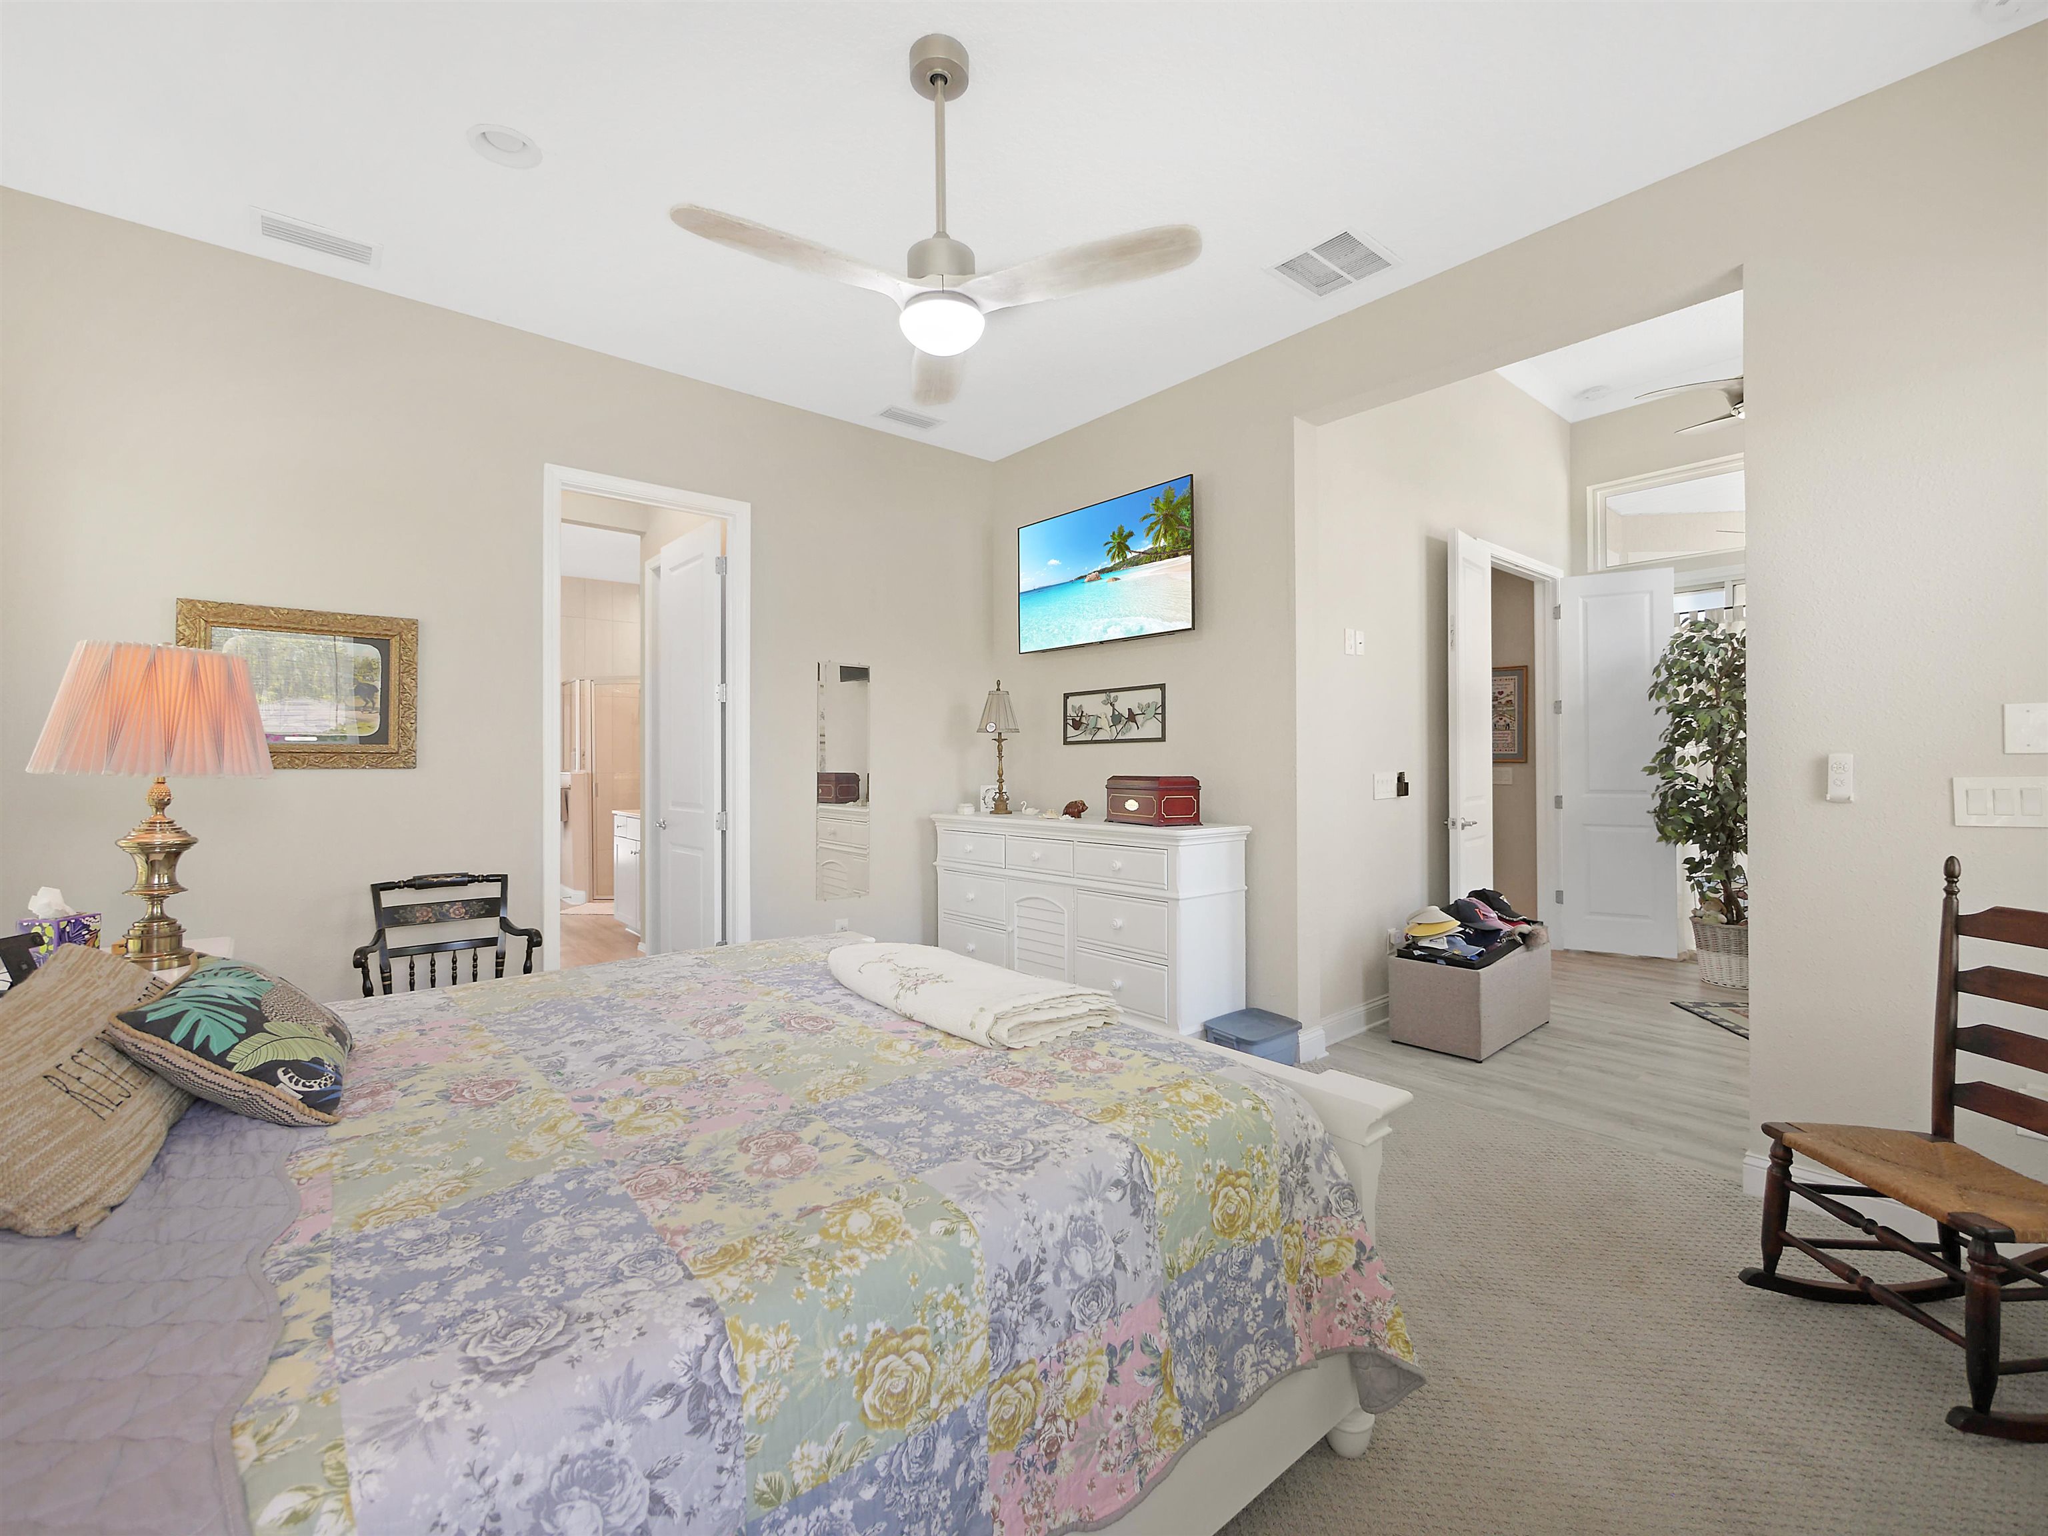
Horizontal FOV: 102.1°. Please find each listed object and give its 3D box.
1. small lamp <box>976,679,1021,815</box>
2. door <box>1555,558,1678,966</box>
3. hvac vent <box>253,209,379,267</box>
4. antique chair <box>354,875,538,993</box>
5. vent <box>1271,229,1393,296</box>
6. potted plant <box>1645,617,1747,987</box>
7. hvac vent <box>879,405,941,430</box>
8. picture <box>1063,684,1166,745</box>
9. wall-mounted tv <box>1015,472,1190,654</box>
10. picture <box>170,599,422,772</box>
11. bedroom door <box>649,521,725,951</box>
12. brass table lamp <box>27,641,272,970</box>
[{"bbox_3d":[-0.135,-0.115,4.495,0.215,0.710,0.215,0,0,0],"label":"small lamp"},{"bbox_3d":[3.850,-0.026,5.380,0.610,2.440,0.040,0,1,24],"label":"door"},{"bbox_3d":[-2.509,-1.864,2.945,0.356,0.030,0.189,0,0,-40],"label":"hvac vent"},{"bbox_3d":[-2.053,0.850,2.949,0.550,0.890,0.530,-1,1,-40],"label":"antique chair"},{"bbox_3d":[1.158,-1.873,3.112,0.346,0.030,0.340,0,0,-40],"label":"vent"},{"bbox_3d":[4.032,0.199,4.749,0.880,2.000,0.880,-1,1,-42],"label":"potted plant"},{"bbox_3d":[-0.582,-1.803,4.295,0.340,0.020,0.150,-1,1,-40],"label":"hvac vent"},{"bbox_3d":[0.461,-0.269,4.344,0.030,0.292,0.704,0,0,-43],"label":"picture"},{"bbox_3d":[0.392,-0.986,4.226,0.060,0.705,1.200,-1,1,-42],"label":"wall-mounted tv"},{"bbox_3d":[-2.685,-0.292,3.098,0.677,0.600,0.045,0,0,-38],"label":"picture"},{"bbox_3d":[-1.679,0.049,4.199,0.040,2.440,0.710,-1,1,-42],"label":"bedroom door"},{"bbox_3d":[-2.272,0.097,2.176,0.450,0.820,0.450,0,0,-38],"label":"brass table lamp"}]

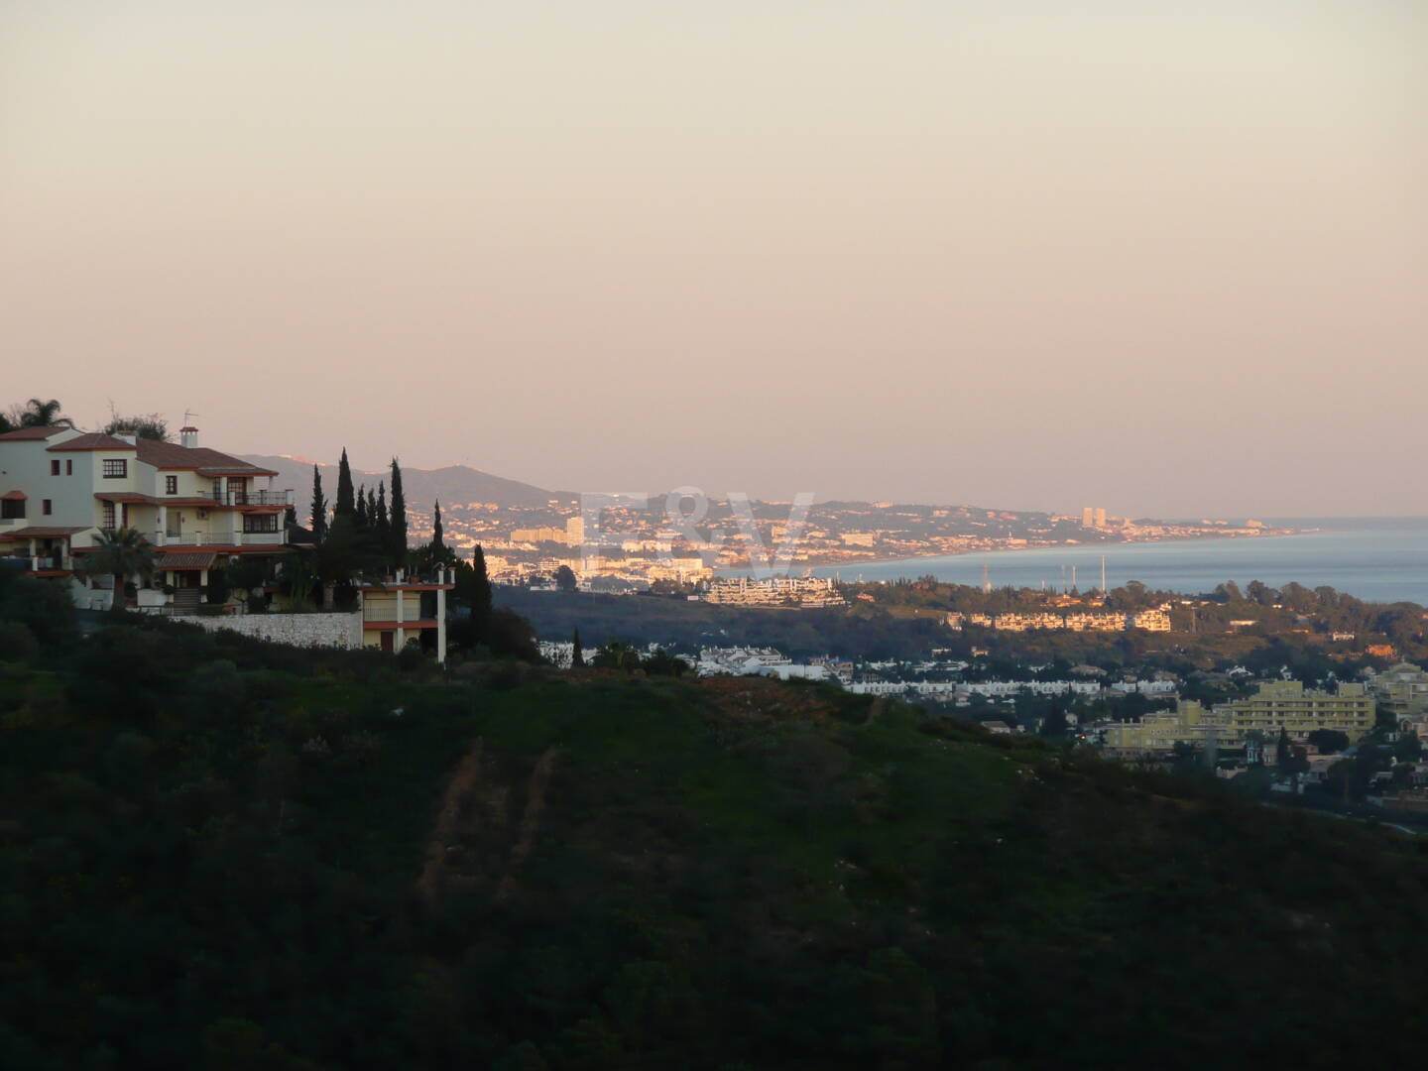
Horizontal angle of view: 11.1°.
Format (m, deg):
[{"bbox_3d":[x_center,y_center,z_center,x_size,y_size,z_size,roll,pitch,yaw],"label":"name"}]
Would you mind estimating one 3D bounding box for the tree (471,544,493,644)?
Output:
[{"bbox_3d":[-17.697,4.509,560.000,1.620,7.600,1.620,0,1,0],"label":"tree"}]

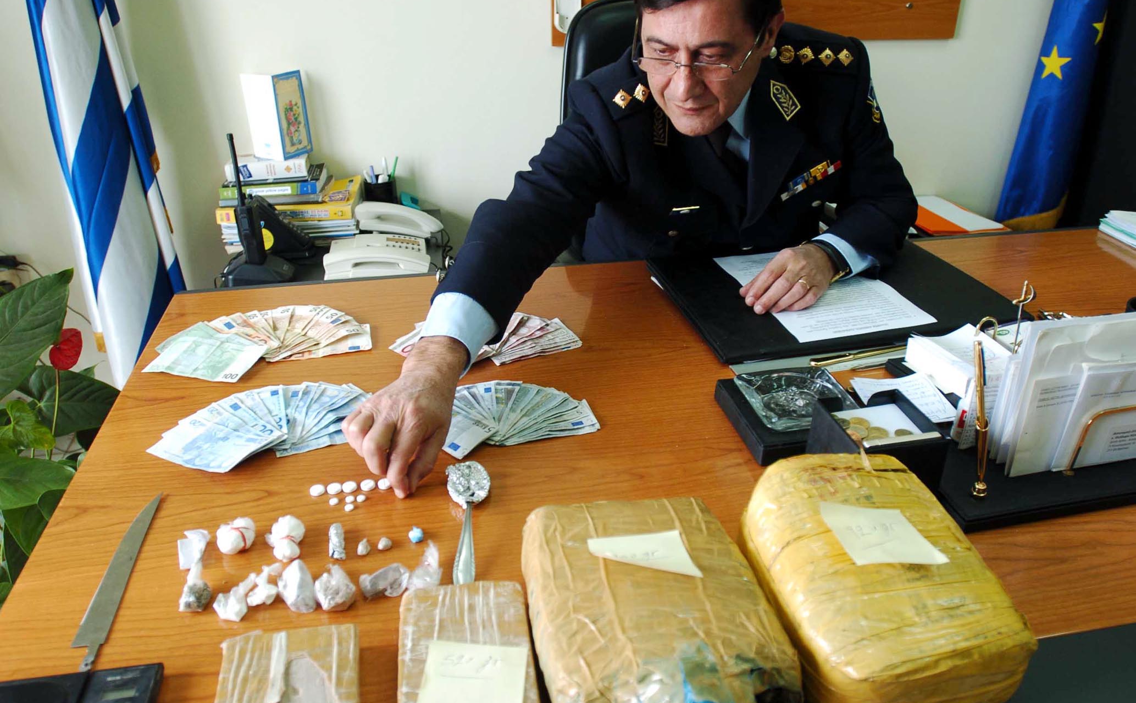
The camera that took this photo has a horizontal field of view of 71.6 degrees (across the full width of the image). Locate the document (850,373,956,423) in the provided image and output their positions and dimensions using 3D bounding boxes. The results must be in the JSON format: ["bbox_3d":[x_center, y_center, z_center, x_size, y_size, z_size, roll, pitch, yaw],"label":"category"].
[{"bbox_3d":[0.385,0.052,0.908,0.092,0.014,0.098,-2,30,-3],"label":"document"}]

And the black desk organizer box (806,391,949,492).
[{"bbox_3d":[0.306,0.099,0.792,0.090,0.077,0.092,-5,30,-10],"label":"black desk organizer box"}]

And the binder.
[{"bbox_3d":[0.398,-0.094,1.226,0.468,0.017,0.340,-6,30,-10],"label":"binder"}]

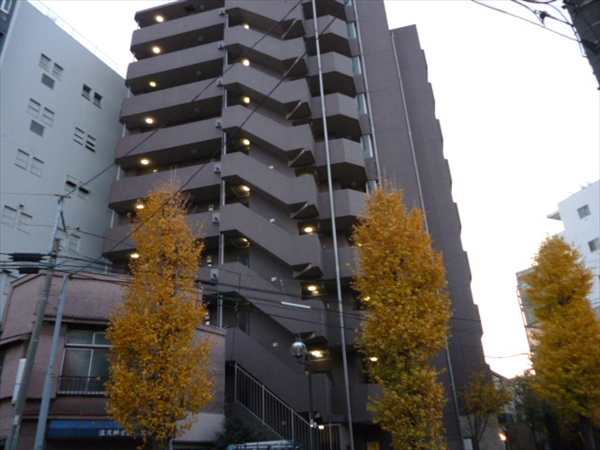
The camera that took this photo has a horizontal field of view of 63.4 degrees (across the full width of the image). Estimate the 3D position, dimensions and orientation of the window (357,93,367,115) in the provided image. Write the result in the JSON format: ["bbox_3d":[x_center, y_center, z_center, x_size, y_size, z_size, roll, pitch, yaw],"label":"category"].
[{"bbox_3d":[3.369,-6.547,26.360,0.414,1.434,0.112,-9,-27,12],"label":"window"}]

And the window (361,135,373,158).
[{"bbox_3d":[3.506,-4.041,25.119,0.414,1.434,0.112,-9,-27,12],"label":"window"}]

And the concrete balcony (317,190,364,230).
[{"bbox_3d":[2.166,-0.611,22.480,2.170,1.363,1.904,-9,-27,12],"label":"concrete balcony"}]

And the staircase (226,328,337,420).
[{"bbox_3d":[-0.987,5.674,18.699,4.368,3.498,1.316,-9,-27,12],"label":"staircase"}]

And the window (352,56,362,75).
[{"bbox_3d":[3.232,-9.053,27.602,0.414,1.434,0.112,-9,-27,12],"label":"window"}]

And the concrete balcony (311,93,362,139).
[{"bbox_3d":[1.893,-5.623,24.963,2.170,1.363,1.904,-9,-27,12],"label":"concrete balcony"}]

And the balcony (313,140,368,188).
[{"bbox_3d":[2.030,-3.117,23.721,2.170,1.363,1.904,-9,-27,12],"label":"balcony"}]

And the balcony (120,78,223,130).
[{"bbox_3d":[-7.099,-6.851,28.037,6.339,1.411,1.400,-9,-27,12],"label":"balcony"}]

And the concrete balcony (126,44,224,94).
[{"bbox_3d":[-7.236,-9.357,29.279,6.339,1.411,1.400,-9,-27,12],"label":"concrete balcony"}]

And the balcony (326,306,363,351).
[{"bbox_3d":[2.440,4.401,19.996,2.170,1.363,1.904,-9,-27,12],"label":"balcony"}]

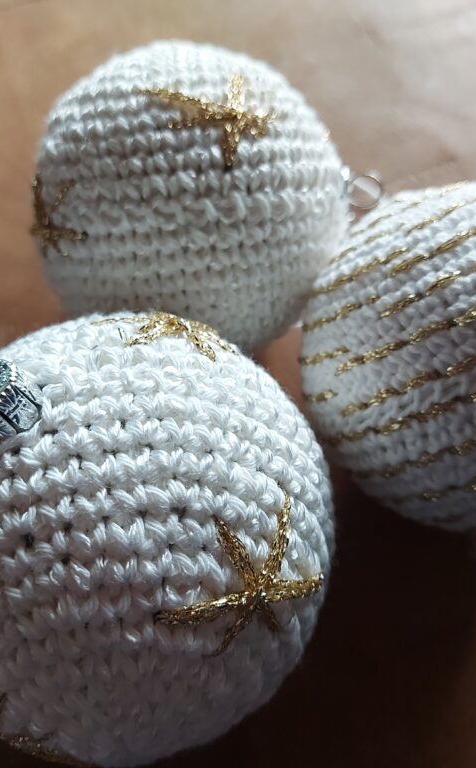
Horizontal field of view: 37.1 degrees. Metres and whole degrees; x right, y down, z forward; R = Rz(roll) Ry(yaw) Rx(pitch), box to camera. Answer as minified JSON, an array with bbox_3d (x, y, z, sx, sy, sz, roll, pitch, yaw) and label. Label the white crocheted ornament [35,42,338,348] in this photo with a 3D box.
[{"bbox_3d":[-0.012,-0.040,0.168,0.073,0.073,0.073,4,61,0],"label":"white crocheted ornament"}]

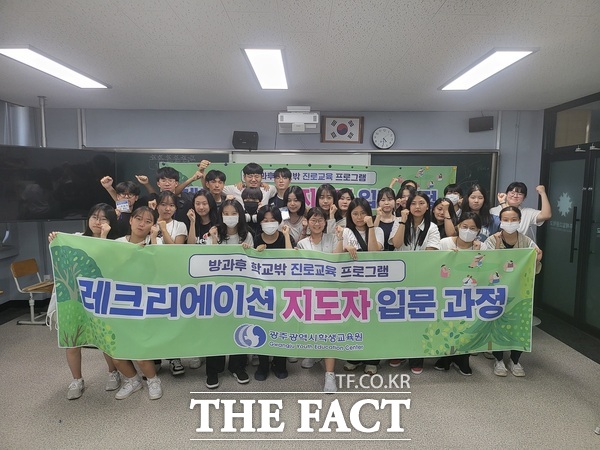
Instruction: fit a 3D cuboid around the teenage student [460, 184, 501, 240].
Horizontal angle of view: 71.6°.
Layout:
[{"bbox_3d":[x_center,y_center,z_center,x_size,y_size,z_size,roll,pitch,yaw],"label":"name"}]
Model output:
[{"bbox_3d":[1.715,0.447,3.910,0.440,1.610,0.340,1,5,5],"label":"teenage student"}]

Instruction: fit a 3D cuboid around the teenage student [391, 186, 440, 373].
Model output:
[{"bbox_3d":[1.003,0.491,3.613,0.460,1.570,0.380,0,5,0],"label":"teenage student"}]

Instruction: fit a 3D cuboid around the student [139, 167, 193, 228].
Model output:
[{"bbox_3d":[-1.284,0.343,4.030,0.580,1.795,0.420,0,5,-9],"label":"student"}]

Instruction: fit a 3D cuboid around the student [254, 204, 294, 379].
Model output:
[{"bbox_3d":[-0.224,0.553,3.518,0.420,1.450,0.380,0,5,0],"label":"student"}]

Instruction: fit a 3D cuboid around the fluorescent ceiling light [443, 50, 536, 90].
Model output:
[{"bbox_3d":[1.556,-1.338,3.605,0.300,0.060,1.270,0,5,1],"label":"fluorescent ceiling light"}]

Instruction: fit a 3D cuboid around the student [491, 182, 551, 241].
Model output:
[{"bbox_3d":[2.112,0.421,4.058,0.570,1.640,0.380,1,6,10],"label":"student"}]

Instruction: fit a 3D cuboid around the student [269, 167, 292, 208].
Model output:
[{"bbox_3d":[-0.177,0.330,4.199,0.480,1.804,0.340,0,5,-1],"label":"student"}]

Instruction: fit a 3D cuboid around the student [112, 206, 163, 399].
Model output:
[{"bbox_3d":[-1.277,0.576,3.269,0.450,1.440,0.430,0,5,-5],"label":"student"}]

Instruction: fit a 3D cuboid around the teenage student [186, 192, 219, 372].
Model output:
[{"bbox_3d":[-0.895,0.478,3.781,0.420,1.578,0.360,0,5,-8],"label":"teenage student"}]

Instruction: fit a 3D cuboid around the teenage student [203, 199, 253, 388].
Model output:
[{"bbox_3d":[-0.590,0.541,3.435,0.440,1.518,0.440,0,5,-5],"label":"teenage student"}]

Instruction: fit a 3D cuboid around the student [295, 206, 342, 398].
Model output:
[{"bbox_3d":[0.153,0.568,3.439,0.430,1.440,0.450,0,5,0],"label":"student"}]

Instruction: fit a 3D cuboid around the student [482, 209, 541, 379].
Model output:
[{"bbox_3d":[1.856,0.566,3.667,0.500,1.457,0.440,2,5,14],"label":"student"}]

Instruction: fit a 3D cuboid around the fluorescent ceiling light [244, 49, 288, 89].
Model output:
[{"bbox_3d":[-0.257,-1.350,3.614,0.300,0.060,1.270,0,5,1],"label":"fluorescent ceiling light"}]

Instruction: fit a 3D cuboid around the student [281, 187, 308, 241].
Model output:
[{"bbox_3d":[-0.051,0.451,3.858,0.430,1.627,0.380,0,5,0],"label":"student"}]

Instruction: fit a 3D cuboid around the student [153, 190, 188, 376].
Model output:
[{"bbox_3d":[-1.149,0.490,3.662,0.420,1.573,0.400,-1,5,-11],"label":"student"}]

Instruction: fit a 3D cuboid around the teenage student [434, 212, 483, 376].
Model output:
[{"bbox_3d":[1.393,0.589,3.680,0.440,1.402,0.460,1,5,11],"label":"teenage student"}]

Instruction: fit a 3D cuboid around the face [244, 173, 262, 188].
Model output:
[{"bbox_3d":[-0.444,-0.425,3.970,0.170,0.170,0.150,0,5,0],"label":"face"}]

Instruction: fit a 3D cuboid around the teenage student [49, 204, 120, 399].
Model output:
[{"bbox_3d":[-1.644,0.565,3.248,0.520,1.460,0.450,0,5,-8],"label":"teenage student"}]

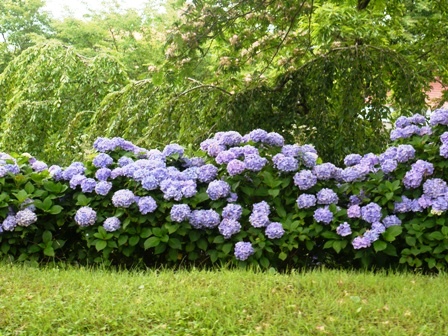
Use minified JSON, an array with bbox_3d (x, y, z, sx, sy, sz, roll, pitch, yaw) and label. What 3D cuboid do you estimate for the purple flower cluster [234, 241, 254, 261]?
[{"bbox_3d":[0.158,0.649,6.700,0.149,0.145,0.145,0,5,0],"label":"purple flower cluster"}]

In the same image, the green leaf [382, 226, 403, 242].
[{"bbox_3d":[1.236,0.484,6.250,0.145,0.119,0.070,0,5,0],"label":"green leaf"}]

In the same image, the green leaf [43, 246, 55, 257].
[{"bbox_3d":[-1.393,0.665,6.800,0.084,0.080,0.060,0,5,0],"label":"green leaf"}]

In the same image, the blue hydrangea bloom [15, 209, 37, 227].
[{"bbox_3d":[-1.524,0.384,6.600,0.166,0.139,0.158,0,5,0],"label":"blue hydrangea bloom"}]

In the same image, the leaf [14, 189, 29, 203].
[{"bbox_3d":[-1.681,0.233,7.100,0.112,0.108,0.090,0,4,0],"label":"leaf"}]

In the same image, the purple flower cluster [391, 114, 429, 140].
[{"bbox_3d":[1.611,-0.349,7.400,0.338,0.221,0.280,0,4,0],"label":"purple flower cluster"}]

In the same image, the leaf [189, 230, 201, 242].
[{"bbox_3d":[-0.237,0.549,6.850,0.091,0.106,0.045,0,-24,0],"label":"leaf"}]

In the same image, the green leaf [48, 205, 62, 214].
[{"bbox_3d":[-1.371,0.340,6.950,0.114,0.075,0.080,0,4,0],"label":"green leaf"}]

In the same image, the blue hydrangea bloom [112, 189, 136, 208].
[{"bbox_3d":[-0.794,0.243,6.770,0.182,0.146,0.173,-1,5,-7],"label":"blue hydrangea bloom"}]

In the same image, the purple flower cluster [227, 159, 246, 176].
[{"bbox_3d":[0.103,-0.002,7.020,0.152,0.135,0.144,0,5,1],"label":"purple flower cluster"}]

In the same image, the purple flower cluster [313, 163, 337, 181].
[{"bbox_3d":[0.845,0.031,7.150,0.193,0.133,0.160,0,4,0],"label":"purple flower cluster"}]

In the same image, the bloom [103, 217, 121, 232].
[{"bbox_3d":[-0.905,0.456,6.900,0.137,0.121,0.133,0,4,0],"label":"bloom"}]

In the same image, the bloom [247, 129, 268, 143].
[{"bbox_3d":[0.297,-0.281,7.450,0.183,0.118,0.178,0,4,0],"label":"bloom"}]

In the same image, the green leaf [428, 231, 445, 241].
[{"bbox_3d":[1.582,0.506,6.350,0.108,0.067,0.060,1,5,14],"label":"green leaf"}]

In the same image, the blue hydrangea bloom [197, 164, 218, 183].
[{"bbox_3d":[-0.126,0.045,6.700,0.165,0.141,0.156,0,5,0],"label":"blue hydrangea bloom"}]

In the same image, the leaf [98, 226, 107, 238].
[{"bbox_3d":[-0.974,0.517,6.850,0.064,0.094,0.060,0,4,0],"label":"leaf"}]

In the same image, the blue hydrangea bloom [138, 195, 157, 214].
[{"bbox_3d":[-0.578,0.286,6.500,0.145,0.135,0.137,0,5,0],"label":"blue hydrangea bloom"}]

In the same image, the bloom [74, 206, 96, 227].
[{"bbox_3d":[-1.078,0.381,6.670,0.167,0.156,0.159,-1,5,-9],"label":"bloom"}]

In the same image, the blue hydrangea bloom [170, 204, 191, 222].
[{"bbox_3d":[-0.344,0.362,6.800,0.155,0.138,0.150,0,4,0],"label":"blue hydrangea bloom"}]

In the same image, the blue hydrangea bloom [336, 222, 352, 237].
[{"bbox_3d":[0.966,0.495,6.850,0.120,0.104,0.115,0,4,0],"label":"blue hydrangea bloom"}]

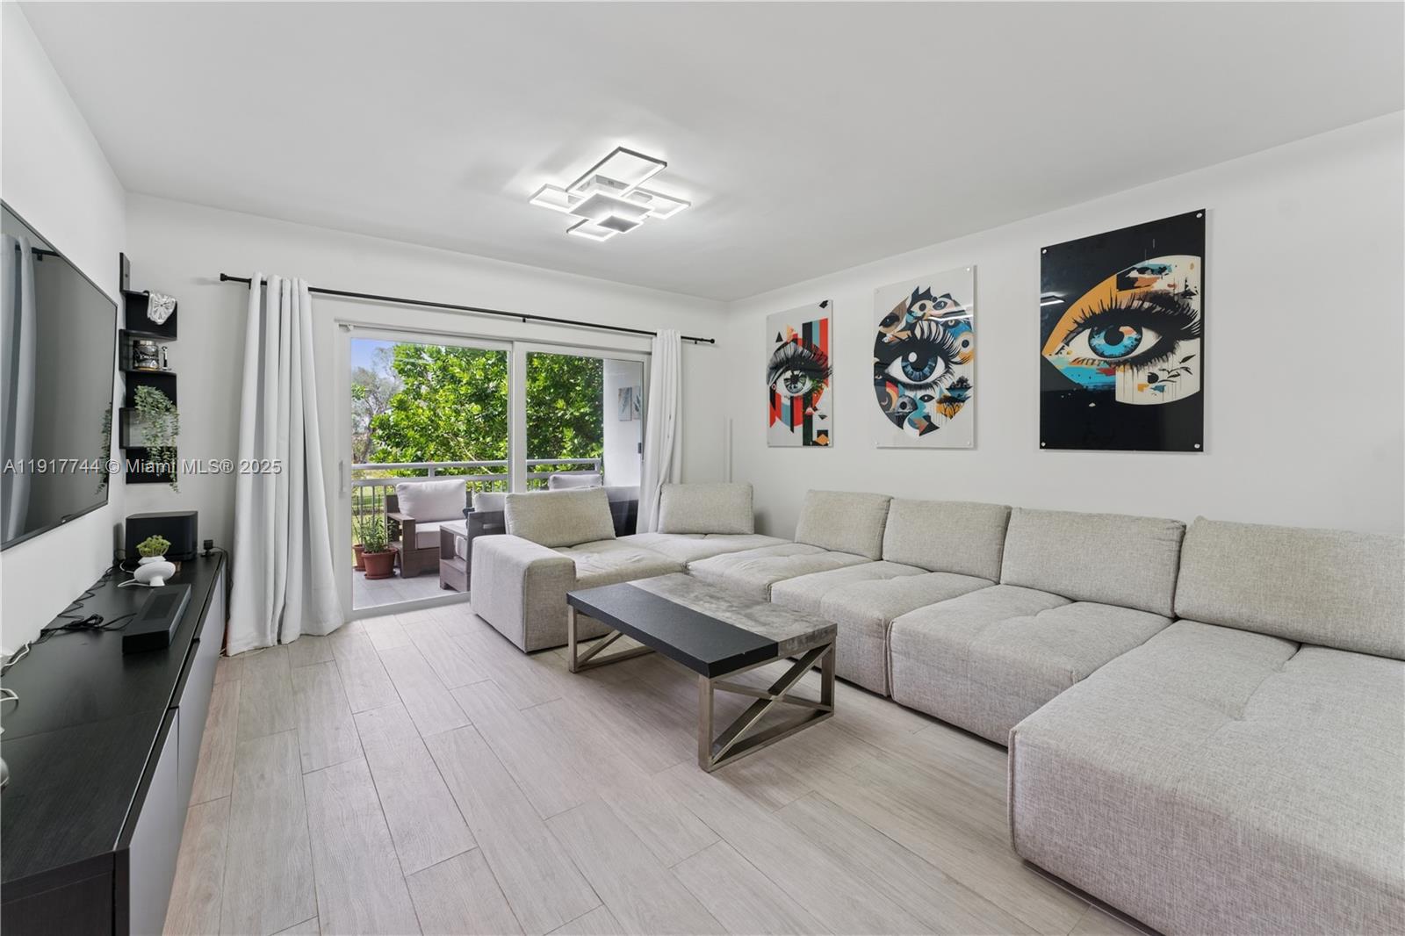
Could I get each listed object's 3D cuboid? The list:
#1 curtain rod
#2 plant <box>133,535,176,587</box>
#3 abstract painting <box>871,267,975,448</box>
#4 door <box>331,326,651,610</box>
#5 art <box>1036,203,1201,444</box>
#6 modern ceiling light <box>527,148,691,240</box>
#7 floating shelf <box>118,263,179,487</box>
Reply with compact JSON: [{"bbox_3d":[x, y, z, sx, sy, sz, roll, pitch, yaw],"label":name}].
[{"bbox_3d":[-1.394,-1.197,4.384,3.720,0.080,0.110,-2,3,-36],"label":"curtain rod"},{"bbox_3d":[-2.421,0.414,2.440,0.145,0.215,0.140,-2,3,-39],"label":"plant"},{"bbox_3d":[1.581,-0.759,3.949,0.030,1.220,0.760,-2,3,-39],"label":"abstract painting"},{"bbox_3d":[-1.509,-0.023,4.404,2.400,2.030,0.120,-2,3,-36],"label":"door"},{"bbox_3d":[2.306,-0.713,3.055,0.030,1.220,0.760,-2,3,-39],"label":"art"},{"bbox_3d":[-0.492,-1.457,2.935,0.700,0.150,1.120,-2,3,-39],"label":"modern ceiling light"},{"bbox_3d":[-3.111,-0.537,3.074,0.205,1.250,0.205,-2,3,-39],"label":"floating shelf"}]

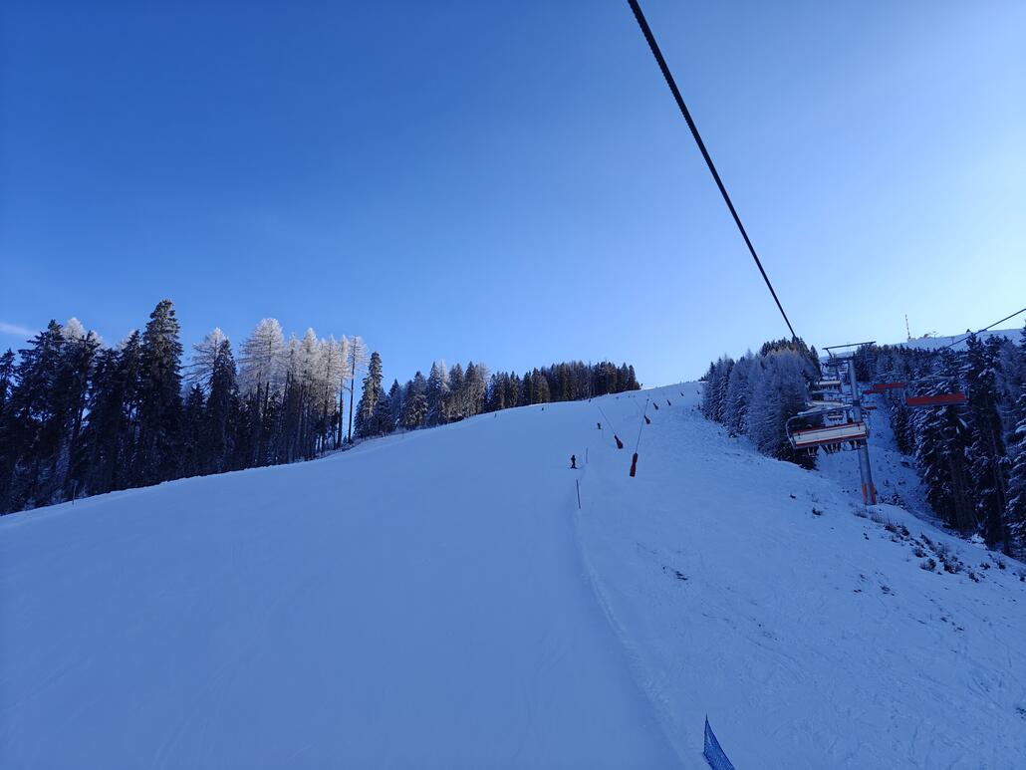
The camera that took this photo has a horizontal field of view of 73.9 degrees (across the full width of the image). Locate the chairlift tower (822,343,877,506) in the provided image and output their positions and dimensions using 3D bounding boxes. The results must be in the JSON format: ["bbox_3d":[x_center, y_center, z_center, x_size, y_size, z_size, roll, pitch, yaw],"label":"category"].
[{"bbox_3d":[44.790,5.040,87.880,6.300,20.660,4.200,-6,-12,25],"label":"chairlift tower"}]

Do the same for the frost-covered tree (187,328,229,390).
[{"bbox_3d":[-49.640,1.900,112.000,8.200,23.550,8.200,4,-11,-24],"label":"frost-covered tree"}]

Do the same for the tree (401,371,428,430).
[{"bbox_3d":[-28.060,4.350,195.000,7.200,17.020,7.200,1,-11,-8],"label":"tree"}]

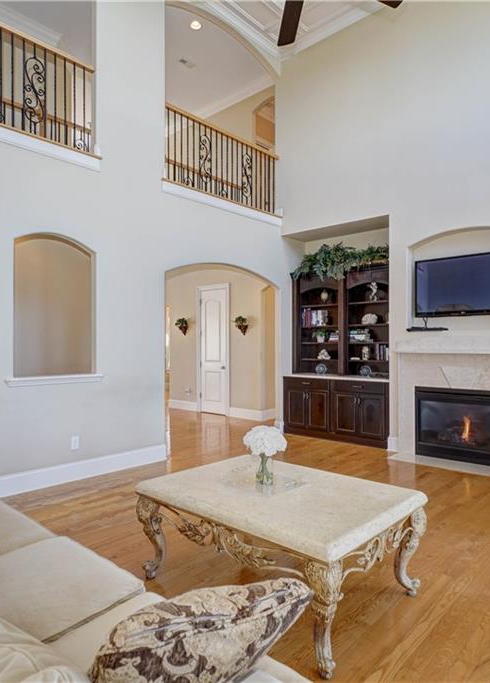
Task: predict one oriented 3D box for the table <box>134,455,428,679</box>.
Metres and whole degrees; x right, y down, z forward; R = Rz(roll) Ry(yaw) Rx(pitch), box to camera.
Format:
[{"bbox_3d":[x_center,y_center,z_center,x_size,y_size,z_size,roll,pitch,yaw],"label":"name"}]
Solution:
[{"bbox_3d":[0.188,1.102,2.574,1.300,0.545,0.985,0,0,43],"label":"table"}]

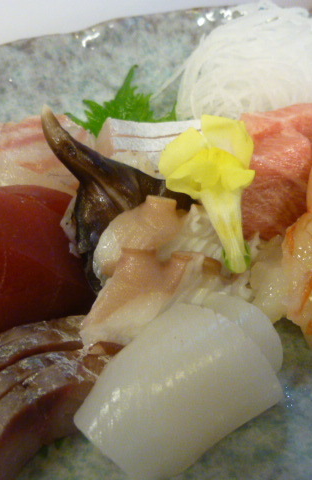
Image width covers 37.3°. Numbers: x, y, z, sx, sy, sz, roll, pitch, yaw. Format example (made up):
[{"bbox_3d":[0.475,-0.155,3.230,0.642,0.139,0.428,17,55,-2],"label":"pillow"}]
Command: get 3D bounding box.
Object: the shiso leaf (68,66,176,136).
[{"bbox_3d":[-0.014,-0.056,0.201,0.046,0.019,0.046,-2,47,0],"label":"shiso leaf"}]

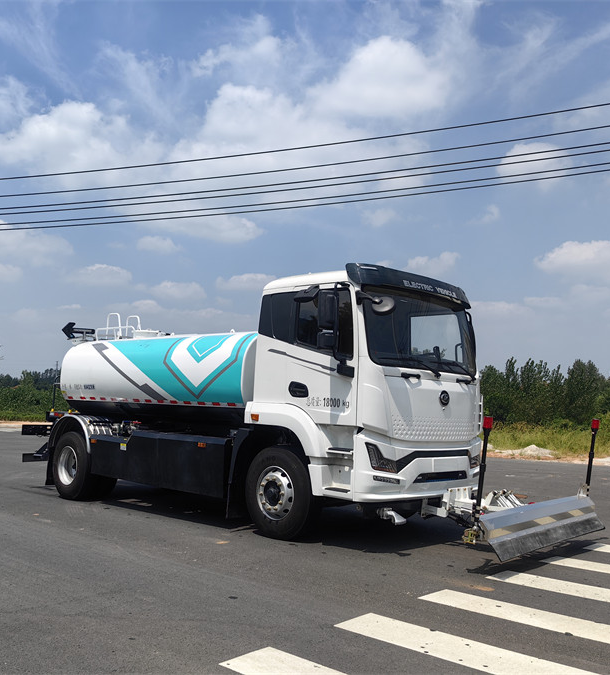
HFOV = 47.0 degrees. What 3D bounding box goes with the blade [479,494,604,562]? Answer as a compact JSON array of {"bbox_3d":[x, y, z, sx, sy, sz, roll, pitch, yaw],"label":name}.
[{"bbox_3d":[2.445,1.895,7.135,0.340,0.380,2.520,-4,-7,42],"label":"blade"}]

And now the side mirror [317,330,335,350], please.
[{"bbox_3d":[0.214,0.033,6.995,0.200,0.175,0.110,4,-7,-37],"label":"side mirror"}]

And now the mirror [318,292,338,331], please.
[{"bbox_3d":[0.228,-0.272,7.012,0.200,0.385,0.110,4,-7,-37],"label":"mirror"}]

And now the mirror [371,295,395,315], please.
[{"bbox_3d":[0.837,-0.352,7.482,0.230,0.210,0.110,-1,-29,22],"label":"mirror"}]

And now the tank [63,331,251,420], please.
[{"bbox_3d":[-1.669,0.678,10.969,4.600,1.400,2.200,-2,-6,42],"label":"tank"}]

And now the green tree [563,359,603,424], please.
[{"bbox_3d":[19.110,3.760,48.000,2.800,4.650,2.800,0,-5,0],"label":"green tree"}]

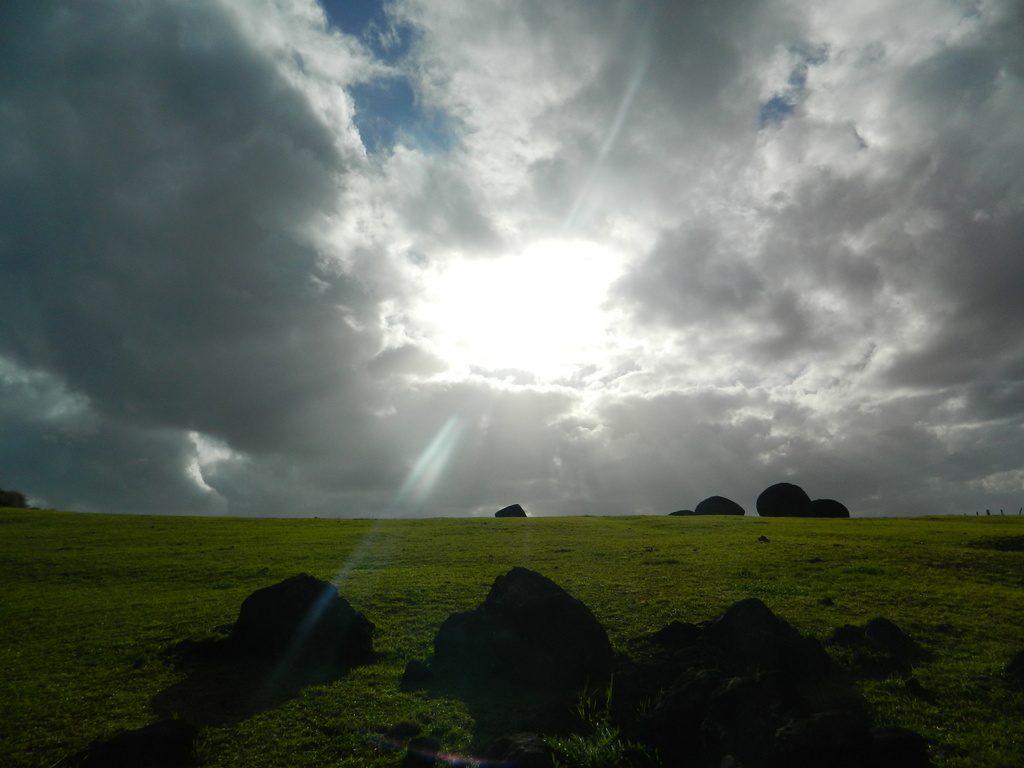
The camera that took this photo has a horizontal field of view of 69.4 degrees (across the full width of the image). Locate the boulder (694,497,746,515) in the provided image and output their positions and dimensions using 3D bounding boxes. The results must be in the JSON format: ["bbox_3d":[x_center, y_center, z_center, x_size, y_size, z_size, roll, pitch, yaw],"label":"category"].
[{"bbox_3d":[7.876,4.676,28.000,1.930,0.830,1.600,0,-11,0],"label":"boulder"}]

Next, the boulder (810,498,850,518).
[{"bbox_3d":[12.759,5.122,30.000,1.950,0.910,1.700,0,-10,0],"label":"boulder"}]

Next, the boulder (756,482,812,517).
[{"bbox_3d":[10.686,4.618,29.000,2.200,1.470,2.000,0,-10,0],"label":"boulder"}]

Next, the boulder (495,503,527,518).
[{"bbox_3d":[-0.037,4.664,27.000,1.170,0.570,1.000,0,-11,0],"label":"boulder"}]

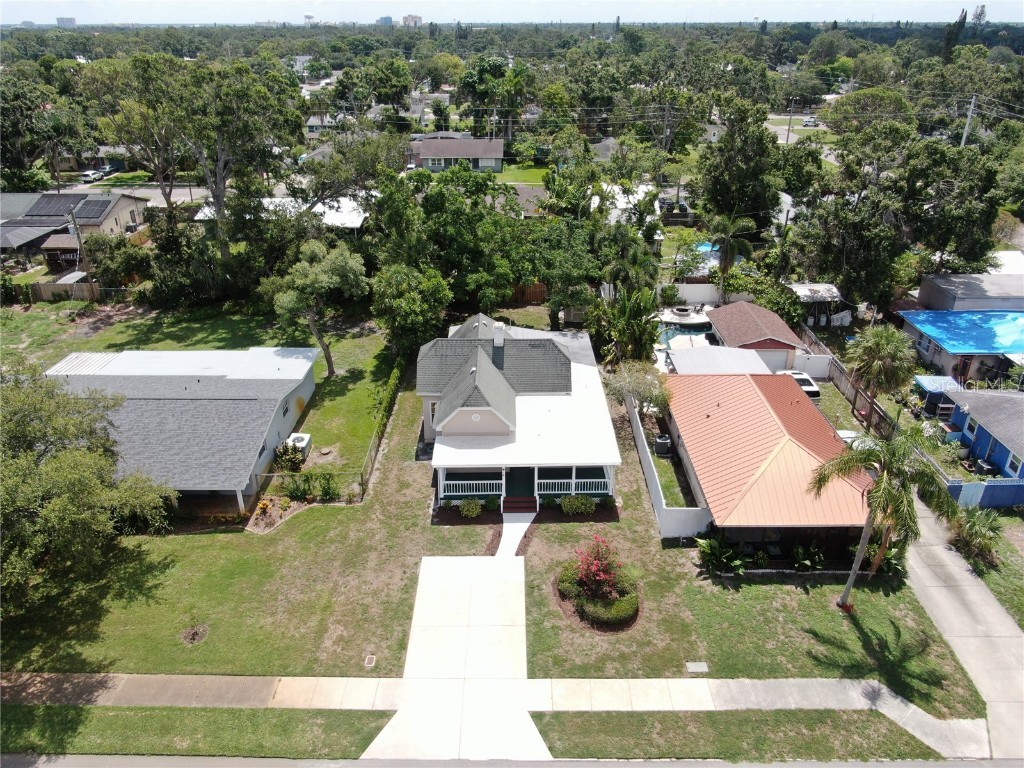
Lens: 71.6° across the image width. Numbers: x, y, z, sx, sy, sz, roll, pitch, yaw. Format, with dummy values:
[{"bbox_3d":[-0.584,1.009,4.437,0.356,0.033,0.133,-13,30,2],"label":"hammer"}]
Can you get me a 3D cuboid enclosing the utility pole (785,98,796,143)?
[{"bbox_3d":[52.911,-48.532,135.177,0.400,10.400,0.400,0,27,0],"label":"utility pole"}]

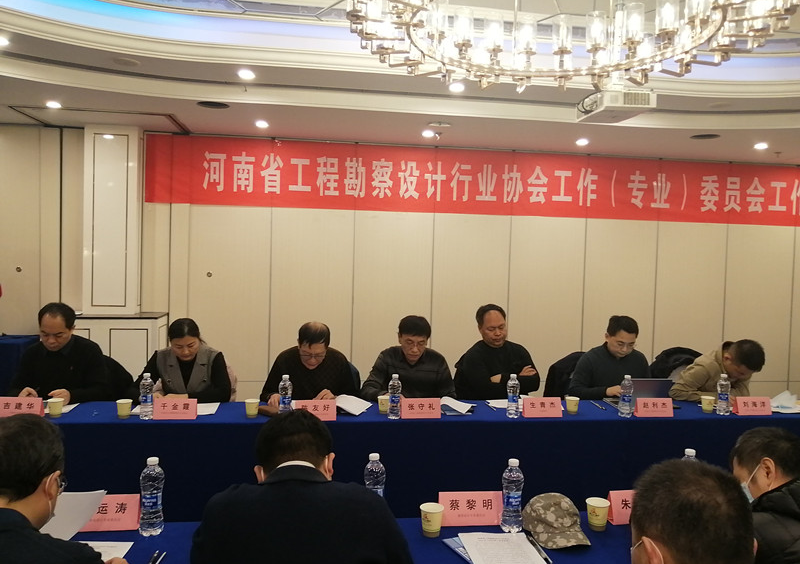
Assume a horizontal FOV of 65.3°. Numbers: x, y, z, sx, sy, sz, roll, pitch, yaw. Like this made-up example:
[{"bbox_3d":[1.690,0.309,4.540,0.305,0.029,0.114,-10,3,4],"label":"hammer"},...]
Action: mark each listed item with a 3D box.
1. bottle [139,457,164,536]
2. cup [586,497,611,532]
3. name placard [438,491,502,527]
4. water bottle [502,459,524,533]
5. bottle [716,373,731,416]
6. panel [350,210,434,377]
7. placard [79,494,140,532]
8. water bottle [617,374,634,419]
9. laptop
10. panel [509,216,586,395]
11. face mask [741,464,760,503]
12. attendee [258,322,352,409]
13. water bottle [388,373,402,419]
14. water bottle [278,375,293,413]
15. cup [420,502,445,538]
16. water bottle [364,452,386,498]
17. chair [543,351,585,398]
[{"bbox_3d":[-0.735,0.632,1.857,0.067,0.222,0.067,1,2,-8],"label":"bottle"},{"bbox_3d":[0.632,0.738,1.977,0.073,0.086,0.073,2,2,0],"label":"cup"},{"bbox_3d":[0.226,0.719,1.999,0.207,0.098,0.066,1,2,-8],"label":"name placard"},{"bbox_3d":[0.349,0.653,1.912,0.066,0.222,0.066,1,2,-8],"label":"water bottle"},{"bbox_3d":[1.895,0.660,3.640,0.067,0.222,0.067,1,2,-8],"label":"bottle"},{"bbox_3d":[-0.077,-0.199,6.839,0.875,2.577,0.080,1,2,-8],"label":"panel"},{"bbox_3d":[-0.886,0.684,1.863,0.210,0.097,0.060,1,2,-9],"label":"placard"},{"bbox_3d":[1.276,0.645,3.515,0.067,0.222,0.067,1,2,-8],"label":"water bottle"},{"bbox_3d":[1.473,0.657,3.779,0.360,0.210,0.300,1,2,-8],"label":"laptop"},{"bbox_3d":[1.694,-0.043,7.234,0.893,2.845,0.080,1,2,-8],"label":"panel"},{"bbox_3d":[0.940,0.567,1.715,0.085,0.105,0.135,-33,-20,35],"label":"face mask"},{"bbox_3d":[-0.555,0.840,3.704,0.532,1.212,0.720,1,2,-8],"label":"attendee"},{"bbox_3d":[-0.024,0.612,3.324,0.067,0.222,0.067,1,2,-8],"label":"water bottle"},{"bbox_3d":[-0.584,0.587,3.187,0.066,0.222,0.066,1,2,-8],"label":"water bottle"},{"bbox_3d":[0.095,0.718,1.867,0.074,0.083,0.074,2,2,0],"label":"cup"},{"bbox_3d":[-0.078,0.667,1.994,0.068,0.226,0.068,1,2,-8],"label":"water bottle"},{"bbox_3d":[1.288,0.979,4.278,0.500,0.970,0.580,1,2,-8],"label":"chair"}]

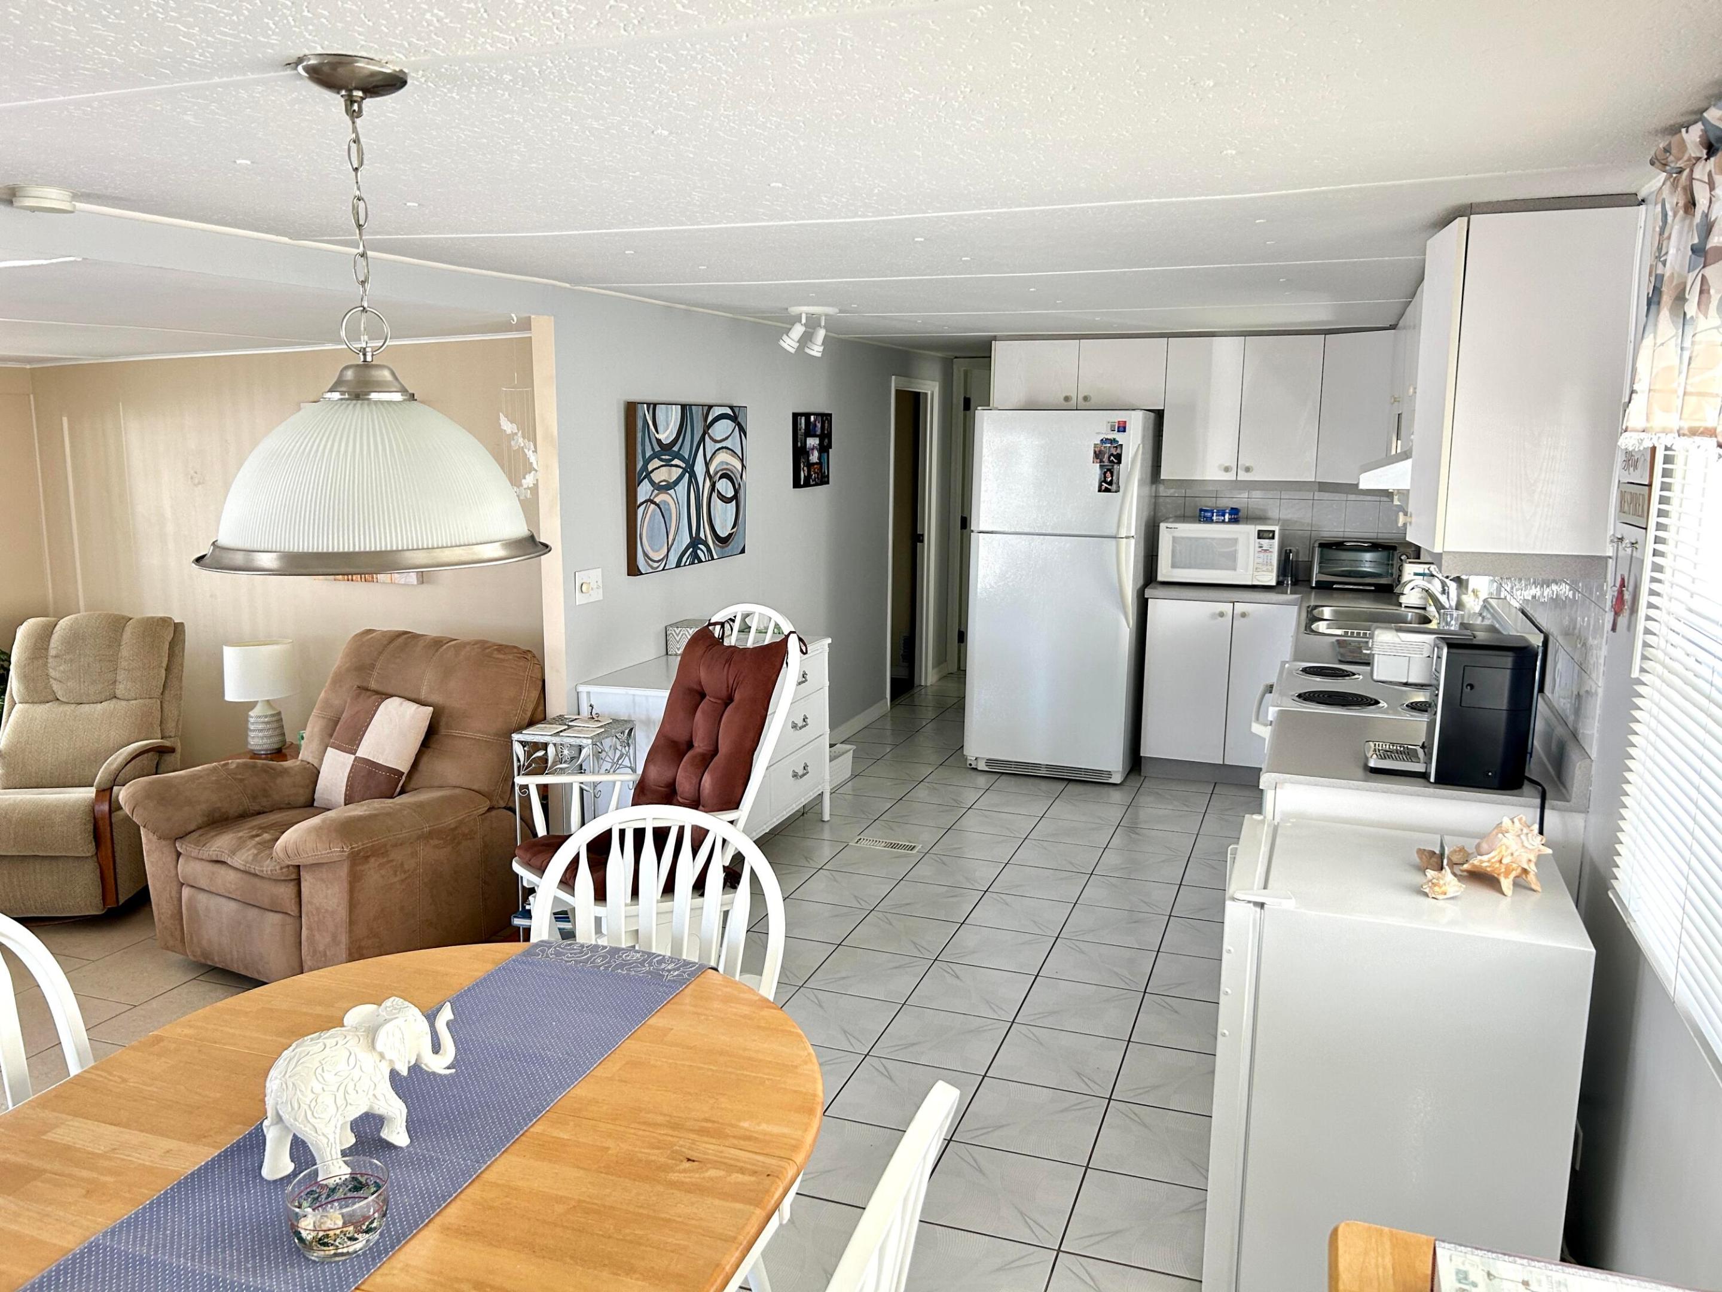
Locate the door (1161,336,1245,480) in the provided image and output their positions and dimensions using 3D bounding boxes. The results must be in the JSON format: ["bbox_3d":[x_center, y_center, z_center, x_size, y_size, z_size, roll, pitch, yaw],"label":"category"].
[{"bbox_3d":[1.631,-1.128,6.168,0.347,0.664,0.020,4,11,19],"label":"door"}]

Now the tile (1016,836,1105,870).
[{"bbox_3d":[0.790,0.844,5.183,0.329,0.010,0.329,4,11,19],"label":"tile"}]

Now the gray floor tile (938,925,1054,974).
[{"bbox_3d":[0.458,1.010,4.287,0.330,0.010,0.330,4,11,19],"label":"gray floor tile"}]

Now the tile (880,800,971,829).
[{"bbox_3d":[0.282,0.751,5.743,0.330,0.010,0.330,4,11,19],"label":"tile"}]

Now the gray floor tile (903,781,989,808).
[{"bbox_3d":[0.395,0.697,6.052,0.330,0.010,0.330,4,11,19],"label":"gray floor tile"}]

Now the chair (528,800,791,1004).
[{"bbox_3d":[-0.387,0.839,2.297,0.490,0.980,0.520,1,10,5],"label":"chair"}]

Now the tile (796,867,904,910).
[{"bbox_3d":[-0.056,0.911,4.817,0.330,0.010,0.330,4,11,19],"label":"tile"}]

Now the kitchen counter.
[{"bbox_3d":[1.327,0.276,3.140,0.648,0.040,0.750,4,11,19],"label":"kitchen counter"}]

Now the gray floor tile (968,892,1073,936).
[{"bbox_3d":[0.567,0.949,4.567,0.329,0.010,0.329,4,11,19],"label":"gray floor tile"}]

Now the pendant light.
[{"bbox_3d":[-0.603,-0.397,1.568,0.418,0.574,0.418,4,11,20],"label":"pendant light"}]

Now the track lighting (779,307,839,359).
[{"bbox_3d":[-0.196,-1.213,5.081,0.225,0.200,0.170,4,11,20],"label":"track lighting"}]

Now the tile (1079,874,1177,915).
[{"bbox_3d":[0.991,0.919,4.766,0.329,0.010,0.329,4,11,19],"label":"tile"}]

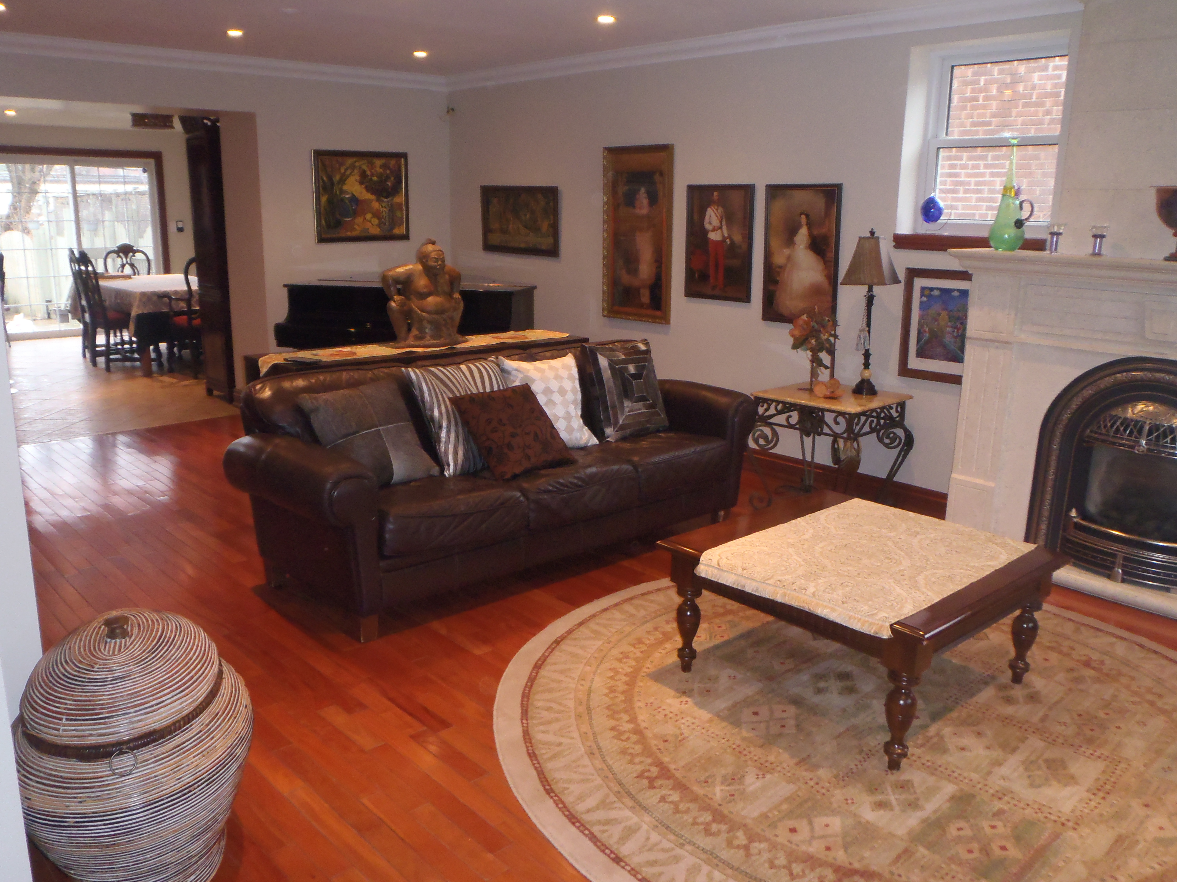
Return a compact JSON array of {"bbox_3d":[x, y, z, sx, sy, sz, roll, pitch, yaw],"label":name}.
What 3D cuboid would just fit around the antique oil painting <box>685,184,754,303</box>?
[{"bbox_3d":[0.760,-1.156,5.560,0.030,0.659,0.482,-12,19,-41],"label":"antique oil painting"}]

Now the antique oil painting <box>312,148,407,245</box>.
[{"bbox_3d":[-1.624,-1.755,6.839,0.753,0.627,0.045,-13,20,-41],"label":"antique oil painting"}]

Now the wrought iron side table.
[{"bbox_3d":[1.218,0.068,4.831,0.530,0.605,0.590,-13,20,-41],"label":"wrought iron side table"}]

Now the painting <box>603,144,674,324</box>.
[{"bbox_3d":[0.314,-1.289,5.962,0.045,1.065,0.597,-13,20,-41],"label":"painting"}]

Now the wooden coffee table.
[{"bbox_3d":[0.874,0.576,3.165,0.867,0.458,0.976,-13,20,-41],"label":"wooden coffee table"}]

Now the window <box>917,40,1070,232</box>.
[{"bbox_3d":[1.929,-1.417,4.500,0.080,0.865,0.745,-12,19,-41],"label":"window"}]

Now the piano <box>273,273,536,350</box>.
[{"bbox_3d":[-1.009,-0.538,6.299,1.514,1.035,1.380,4,15,15],"label":"piano"}]

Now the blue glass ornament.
[{"bbox_3d":[1.694,-1.144,4.691,0.054,0.143,0.122,-12,19,-41],"label":"blue glass ornament"}]

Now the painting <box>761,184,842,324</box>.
[{"bbox_3d":[1.149,-1.007,5.154,0.030,0.739,0.470,-12,19,-41],"label":"painting"}]

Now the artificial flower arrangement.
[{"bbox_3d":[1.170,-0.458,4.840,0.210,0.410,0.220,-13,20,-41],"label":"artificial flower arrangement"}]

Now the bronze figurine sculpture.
[{"bbox_3d":[-0.859,-0.775,4.975,0.370,0.535,0.280,-12,19,-41],"label":"bronze figurine sculpture"}]

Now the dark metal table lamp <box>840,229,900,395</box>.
[{"bbox_3d":[1.421,-0.654,4.808,0.225,0.807,0.225,10,18,35],"label":"dark metal table lamp"}]

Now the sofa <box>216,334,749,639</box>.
[{"bbox_3d":[-0.333,0.079,4.397,2.340,0.830,0.940,-12,19,-41],"label":"sofa"}]

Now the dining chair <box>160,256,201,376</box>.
[{"bbox_3d":[-3.390,-1.133,8.517,0.580,1.060,0.610,-12,19,-41],"label":"dining chair"}]

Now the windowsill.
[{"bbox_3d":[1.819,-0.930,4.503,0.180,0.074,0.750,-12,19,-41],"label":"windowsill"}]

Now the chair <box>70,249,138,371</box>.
[{"bbox_3d":[-4.335,-1.215,8.801,0.530,1.077,0.520,-13,20,-41],"label":"chair"}]

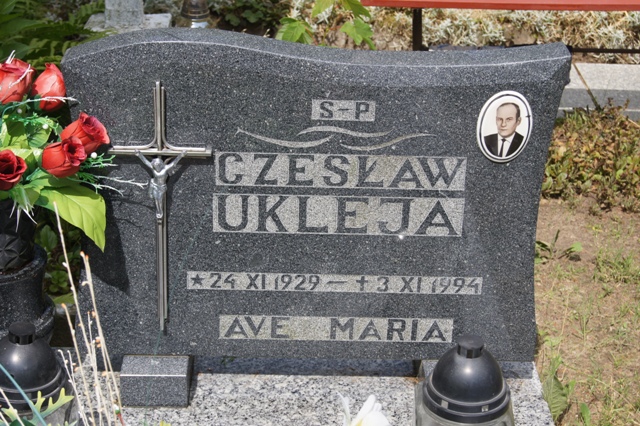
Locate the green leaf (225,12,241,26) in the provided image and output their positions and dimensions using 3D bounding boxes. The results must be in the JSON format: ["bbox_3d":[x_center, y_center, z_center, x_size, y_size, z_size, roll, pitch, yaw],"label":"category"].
[{"bbox_3d":[-0.338,-0.748,4.600,0.062,0.040,0.050,1,26,-2],"label":"green leaf"}]

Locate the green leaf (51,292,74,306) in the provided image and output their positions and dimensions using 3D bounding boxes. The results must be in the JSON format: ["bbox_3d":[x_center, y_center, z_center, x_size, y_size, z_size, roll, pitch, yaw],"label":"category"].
[{"bbox_3d":[-0.621,0.209,2.880,0.070,0.030,0.055,1,26,-2],"label":"green leaf"}]

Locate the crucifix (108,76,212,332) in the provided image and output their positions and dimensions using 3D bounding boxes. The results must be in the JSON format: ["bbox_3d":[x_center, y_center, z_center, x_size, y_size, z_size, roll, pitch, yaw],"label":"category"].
[{"bbox_3d":[-0.307,-0.002,2.325,0.196,0.541,0.040,1,26,-2],"label":"crucifix"}]

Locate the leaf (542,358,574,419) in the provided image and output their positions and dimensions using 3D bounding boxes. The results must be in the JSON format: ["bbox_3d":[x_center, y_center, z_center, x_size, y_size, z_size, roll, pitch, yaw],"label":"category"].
[{"bbox_3d":[0.531,0.394,2.660,0.068,0.115,0.060,1,26,-2],"label":"leaf"}]

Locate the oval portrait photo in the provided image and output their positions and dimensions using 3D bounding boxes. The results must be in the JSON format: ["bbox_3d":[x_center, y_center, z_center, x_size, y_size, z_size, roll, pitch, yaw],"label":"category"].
[{"bbox_3d":[0.353,-0.166,2.277,0.108,0.148,0.010,1,26,-2],"label":"oval portrait photo"}]

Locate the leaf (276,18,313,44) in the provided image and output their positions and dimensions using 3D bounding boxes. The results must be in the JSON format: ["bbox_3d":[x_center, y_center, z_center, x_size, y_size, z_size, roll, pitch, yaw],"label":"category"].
[{"bbox_3d":[-0.066,-0.471,3.100,0.095,0.060,0.060,1,26,-2],"label":"leaf"}]

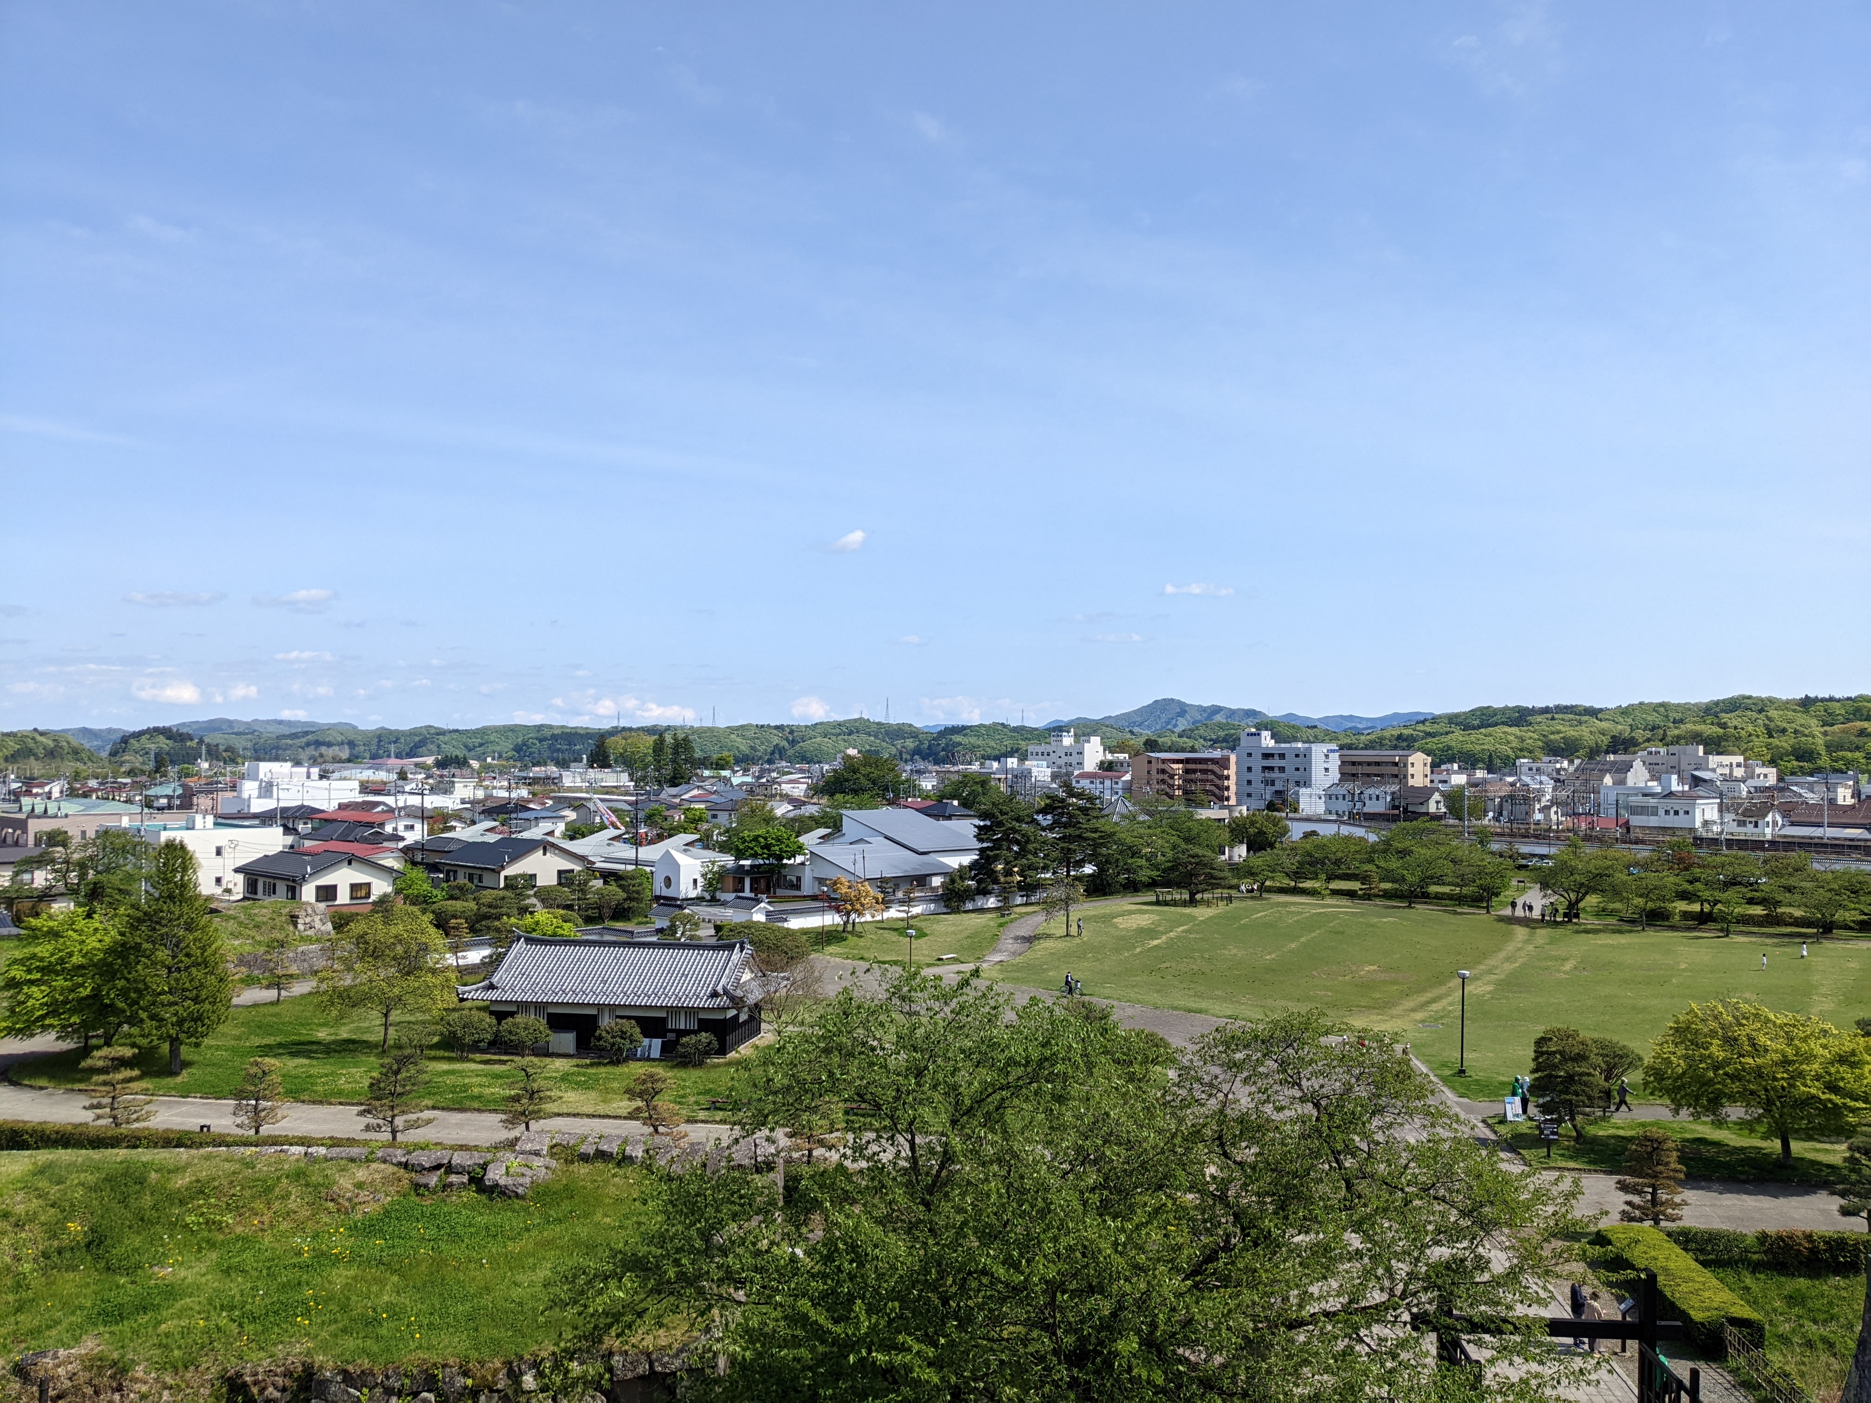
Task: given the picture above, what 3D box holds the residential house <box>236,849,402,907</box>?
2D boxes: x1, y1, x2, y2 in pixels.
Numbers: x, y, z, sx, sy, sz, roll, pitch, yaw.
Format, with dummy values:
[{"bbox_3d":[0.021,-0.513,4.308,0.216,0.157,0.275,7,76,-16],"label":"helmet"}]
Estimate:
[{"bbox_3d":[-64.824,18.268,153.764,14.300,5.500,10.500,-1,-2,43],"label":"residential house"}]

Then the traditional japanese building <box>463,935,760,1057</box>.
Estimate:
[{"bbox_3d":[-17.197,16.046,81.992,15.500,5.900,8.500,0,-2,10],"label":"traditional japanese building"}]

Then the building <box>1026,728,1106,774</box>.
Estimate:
[{"bbox_3d":[41.939,19.775,466.119,9.500,20.000,23.000,2,-2,-45],"label":"building"}]

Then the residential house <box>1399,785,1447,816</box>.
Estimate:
[{"bbox_3d":[101.608,21.498,306.395,7.800,6.800,8.800,1,-2,-40],"label":"residential house"}]

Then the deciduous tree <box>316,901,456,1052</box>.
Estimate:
[{"bbox_3d":[-29.649,14.865,78.765,7.405,8.010,7.405,0,-2,0],"label":"deciduous tree"}]

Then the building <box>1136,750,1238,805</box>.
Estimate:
[{"bbox_3d":[69.125,20.827,395.274,11.000,13.985,33.000,2,-2,-44],"label":"building"}]

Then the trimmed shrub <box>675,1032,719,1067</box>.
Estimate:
[{"bbox_3d":[-12.277,17.909,74.991,2.200,1.800,2.100,0,-2,0],"label":"trimmed shrub"}]

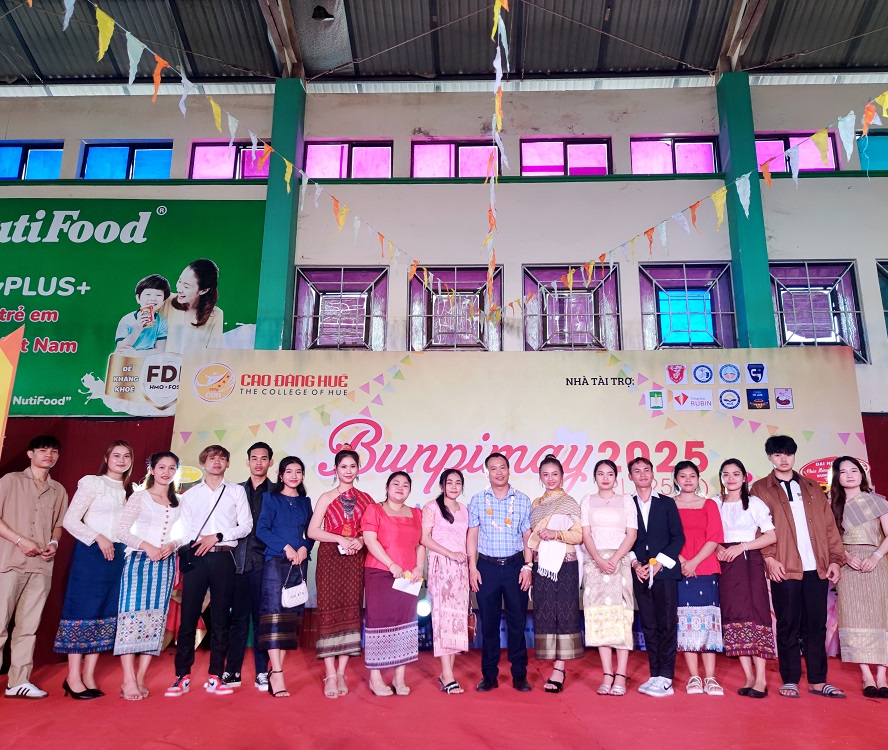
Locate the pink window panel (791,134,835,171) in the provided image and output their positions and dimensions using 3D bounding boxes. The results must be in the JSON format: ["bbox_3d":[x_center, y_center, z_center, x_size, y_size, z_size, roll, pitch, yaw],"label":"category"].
[{"bbox_3d":[4.733,-2.832,8.901,0.558,0.561,0.060,0,-14,1],"label":"pink window panel"}]

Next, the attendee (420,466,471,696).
[{"bbox_3d":[0.025,1.435,4.954,0.400,1.515,0.320,6,-15,-19],"label":"attendee"}]

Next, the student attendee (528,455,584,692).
[{"bbox_3d":[0.814,1.411,5.085,0.420,1.645,0.320,-2,-15,11],"label":"student attendee"}]

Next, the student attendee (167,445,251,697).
[{"bbox_3d":[-1.680,1.340,4.949,0.540,1.682,0.360,4,-14,-13],"label":"student attendee"}]

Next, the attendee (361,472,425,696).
[{"bbox_3d":[-0.347,1.421,4.857,0.450,1.485,0.340,5,-15,-16],"label":"attendee"}]

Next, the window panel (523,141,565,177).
[{"bbox_3d":[1.287,-2.781,8.964,0.542,0.550,0.060,0,-14,1],"label":"window panel"}]

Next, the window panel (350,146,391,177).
[{"bbox_3d":[-0.942,-2.741,9.003,0.547,0.494,0.060,0,-14,1],"label":"window panel"}]

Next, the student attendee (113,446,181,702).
[{"bbox_3d":[-1.992,1.313,4.705,0.430,1.580,0.330,9,-16,-29],"label":"student attendee"}]

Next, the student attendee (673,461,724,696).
[{"bbox_3d":[1.850,1.429,5.041,0.410,1.614,0.310,-6,-16,25],"label":"student attendee"}]

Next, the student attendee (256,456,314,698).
[{"bbox_3d":[-1.111,1.367,4.890,0.420,1.588,0.340,6,-15,-21],"label":"student attendee"}]

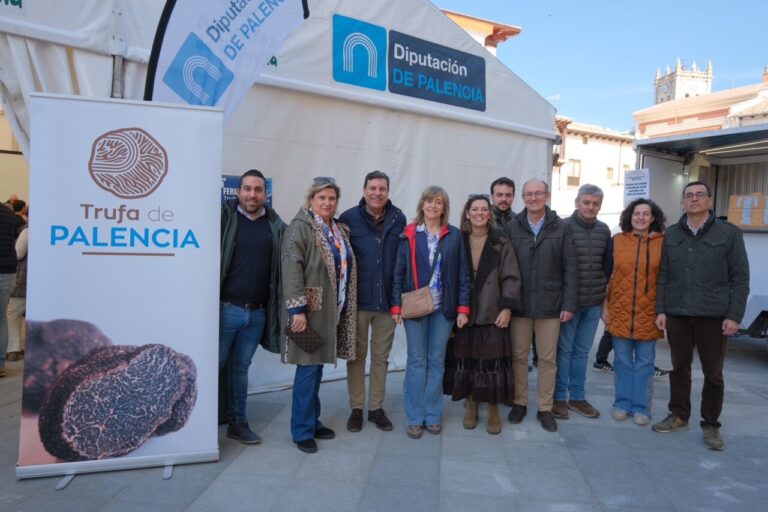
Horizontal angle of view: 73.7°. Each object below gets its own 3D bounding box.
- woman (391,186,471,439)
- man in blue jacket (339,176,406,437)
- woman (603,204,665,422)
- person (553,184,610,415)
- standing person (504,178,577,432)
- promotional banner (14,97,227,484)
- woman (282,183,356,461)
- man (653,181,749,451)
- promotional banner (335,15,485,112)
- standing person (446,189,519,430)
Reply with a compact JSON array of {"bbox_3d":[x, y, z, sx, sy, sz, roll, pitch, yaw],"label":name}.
[{"bbox_3d":[0.320,0.360,3.522,0.540,1.680,0.350,2,2,0],"label":"woman"},{"bbox_3d":[-0.059,0.298,3.583,0.560,1.780,0.360,1,2,-5],"label":"man in blue jacket"},{"bbox_3d":[1.910,0.400,3.889,0.490,1.670,0.340,2,2,22],"label":"woman"},{"bbox_3d":[1.552,0.338,3.962,0.530,1.770,0.340,2,2,18],"label":"person"},{"bbox_3d":[1.140,0.332,3.730,0.550,1.770,0.370,2,2,20],"label":"standing person"},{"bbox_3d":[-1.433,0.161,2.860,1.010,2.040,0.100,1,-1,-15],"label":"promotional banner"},{"bbox_3d":[-0.405,0.347,3.264,0.510,1.680,0.420,1,2,-30],"label":"woman"},{"bbox_3d":[2.174,0.372,3.506,0.590,1.760,0.400,3,2,38],"label":"man"},{"bbox_3d":[0.343,-1.909,5.224,1.980,0.620,0.040,1,2,-34],"label":"promotional banner"},{"bbox_3d":[0.697,0.383,3.622,0.540,1.650,0.370,2,2,14],"label":"standing person"}]

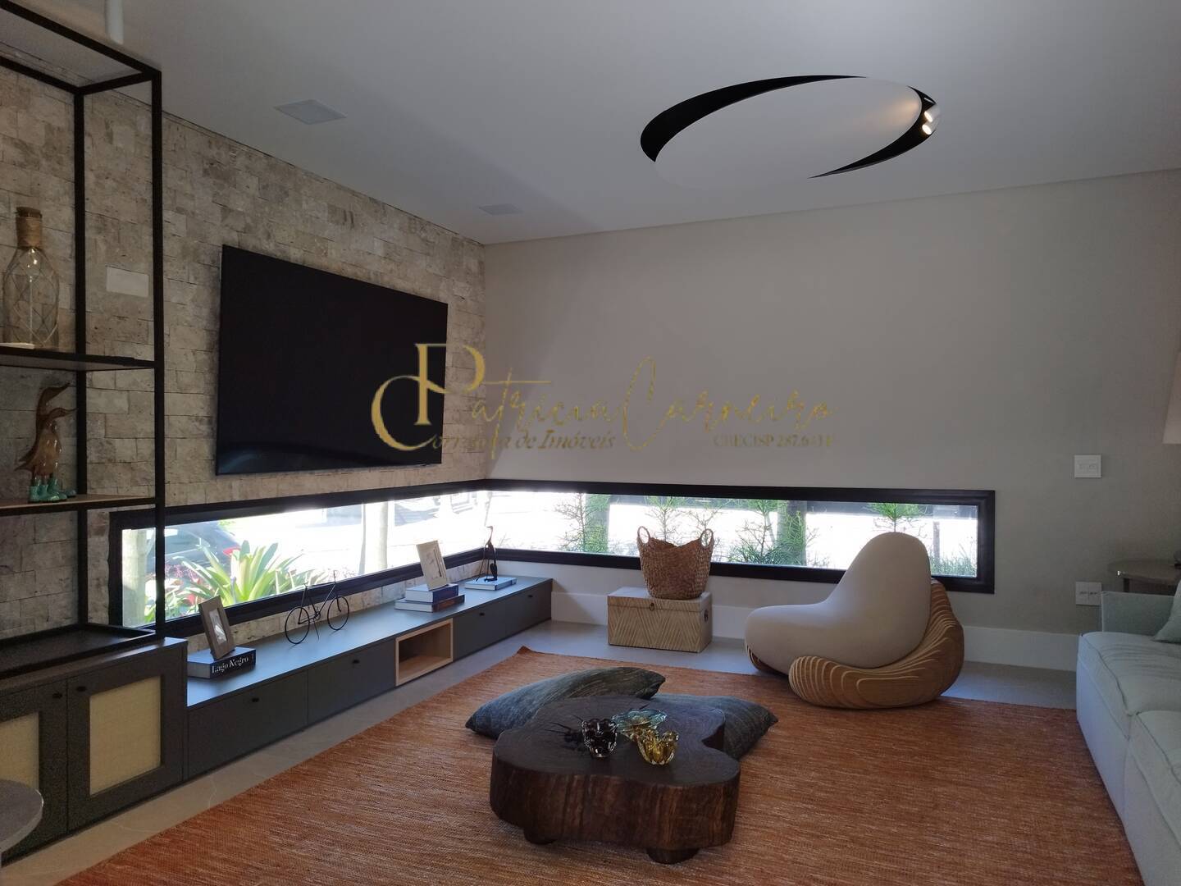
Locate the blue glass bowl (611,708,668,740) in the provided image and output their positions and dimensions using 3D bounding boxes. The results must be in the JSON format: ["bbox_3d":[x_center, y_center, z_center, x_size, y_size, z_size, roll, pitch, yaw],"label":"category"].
[{"bbox_3d":[0.163,0.953,2.876,0.190,0.075,0.165,0,0,3],"label":"blue glass bowl"}]

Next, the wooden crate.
[{"bbox_3d":[0.434,1.096,5.324,0.578,0.299,0.335,0,0,20],"label":"wooden crate"}]

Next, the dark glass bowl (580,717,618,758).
[{"bbox_3d":[0.026,0.943,2.711,0.120,0.095,0.118,0,0,0],"label":"dark glass bowl"}]

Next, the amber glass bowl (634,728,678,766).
[{"bbox_3d":[0.205,0.943,2.651,0.135,0.095,0.125,0,0,4],"label":"amber glass bowl"}]

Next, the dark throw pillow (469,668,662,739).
[{"bbox_3d":[-0.105,1.092,3.612,0.620,0.200,0.620,-20,-10,40],"label":"dark throw pillow"}]

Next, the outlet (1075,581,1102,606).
[{"bbox_3d":[2.711,0.821,4.638,0.122,0.122,0.012,0,0,23],"label":"outlet"}]

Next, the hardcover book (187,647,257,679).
[{"bbox_3d":[-1.610,0.945,3.662,0.222,0.064,0.234,0,0,25],"label":"hardcover book"}]

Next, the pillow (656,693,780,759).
[{"bbox_3d":[0.434,1.157,3.506,0.580,0.180,0.580,0,0,27],"label":"pillow"}]

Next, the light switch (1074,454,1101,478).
[{"bbox_3d":[2.705,0.128,4.636,0.122,0.122,0.012,0,0,23],"label":"light switch"}]

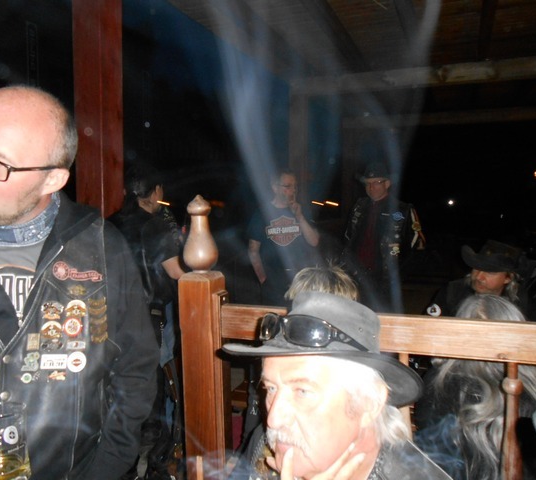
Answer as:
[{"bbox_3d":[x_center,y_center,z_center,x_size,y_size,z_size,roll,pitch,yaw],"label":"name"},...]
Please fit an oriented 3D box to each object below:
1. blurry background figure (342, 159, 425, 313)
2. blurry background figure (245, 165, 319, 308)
[{"bbox_3d":[0.810,0.350,3.380,0.580,1.800,0.380,1,5,30],"label":"blurry background figure"},{"bbox_3d":[0.129,0.360,3.560,0.550,1.760,0.360,-1,4,-5],"label":"blurry background figure"}]

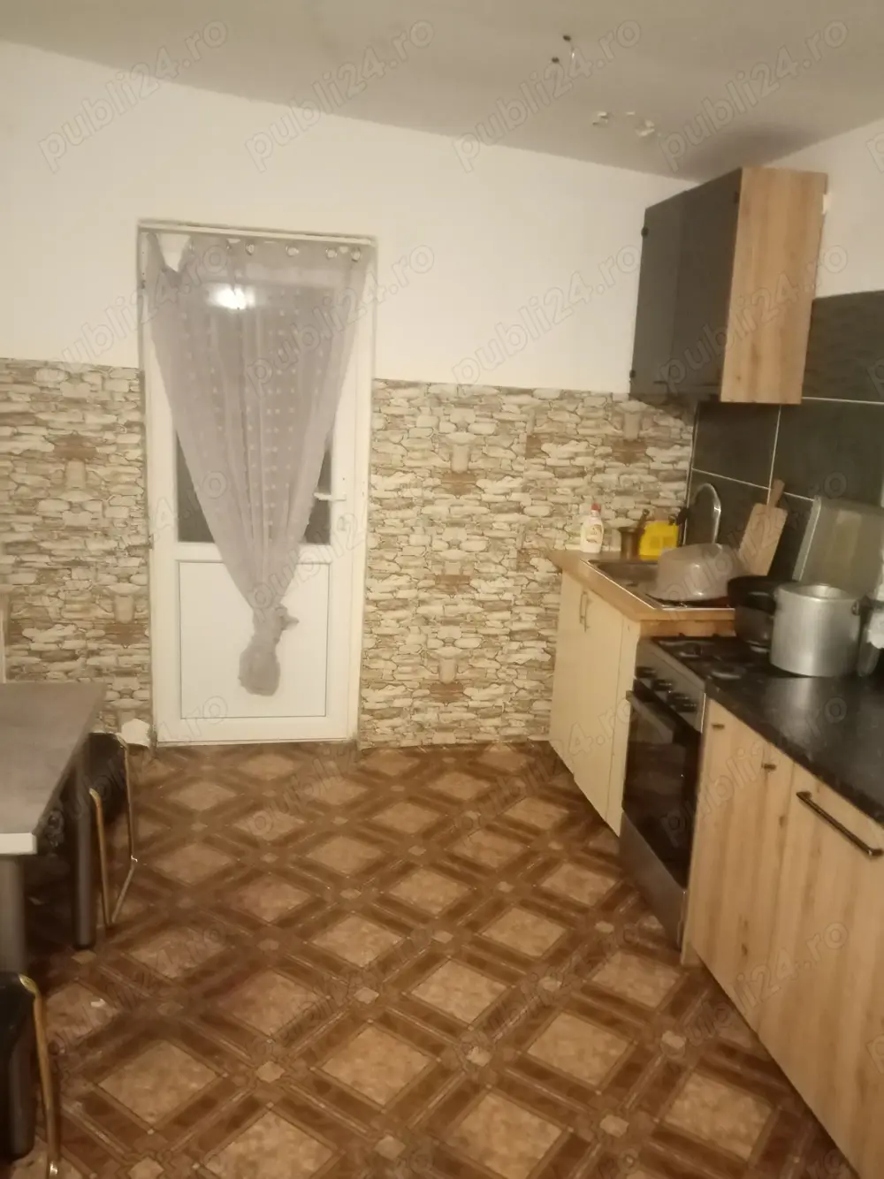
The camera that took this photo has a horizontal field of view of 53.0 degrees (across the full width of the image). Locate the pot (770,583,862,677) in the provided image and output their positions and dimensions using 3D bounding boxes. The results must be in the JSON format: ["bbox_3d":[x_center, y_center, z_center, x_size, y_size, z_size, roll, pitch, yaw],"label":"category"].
[{"bbox_3d":[1.069,0.114,2.536,0.240,0.208,0.240,2,12,-1],"label":"pot"}]

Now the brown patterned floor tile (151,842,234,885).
[{"bbox_3d":[-0.823,0.907,2.929,0.187,0.010,0.187,11,14,34],"label":"brown patterned floor tile"}]

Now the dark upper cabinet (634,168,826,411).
[{"bbox_3d":[1.007,-1.056,3.228,0.291,0.712,0.773,0,12,-9],"label":"dark upper cabinet"}]

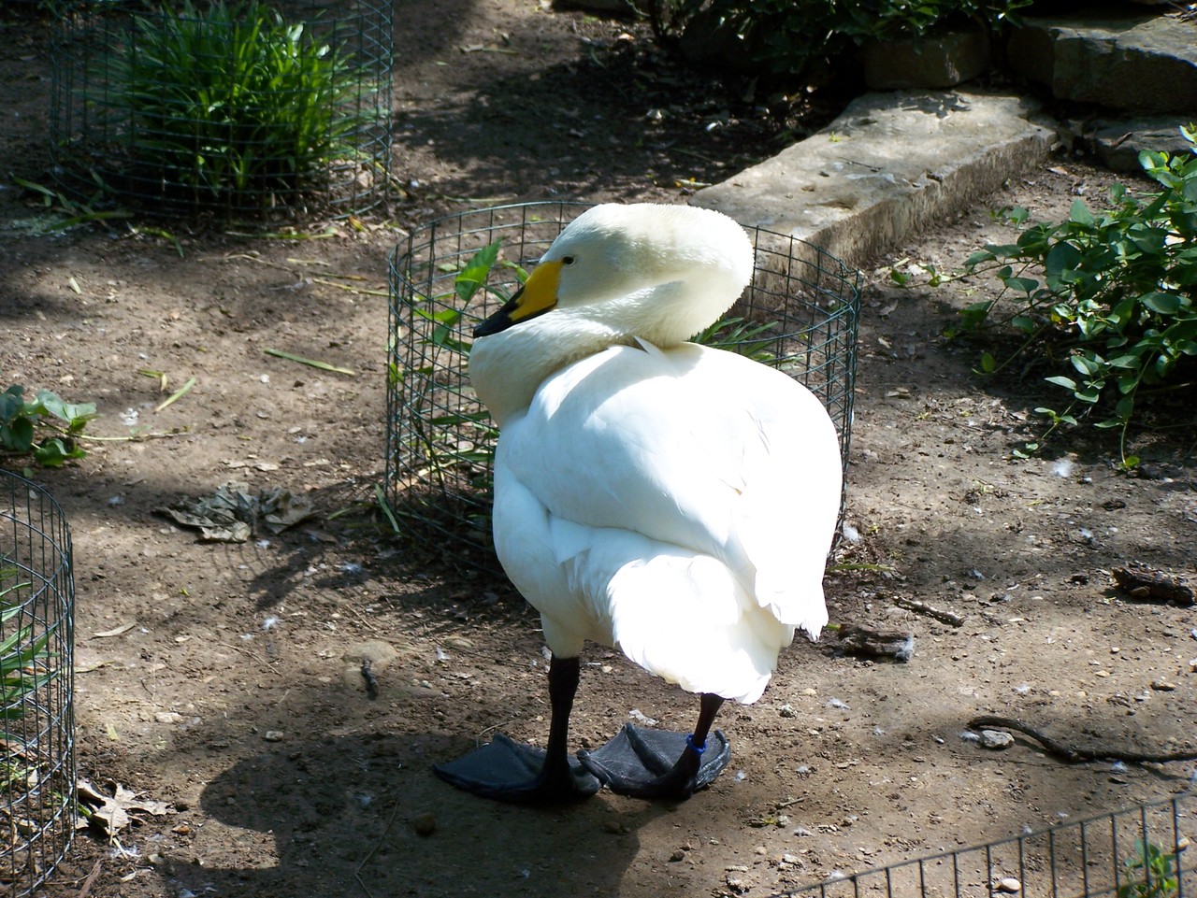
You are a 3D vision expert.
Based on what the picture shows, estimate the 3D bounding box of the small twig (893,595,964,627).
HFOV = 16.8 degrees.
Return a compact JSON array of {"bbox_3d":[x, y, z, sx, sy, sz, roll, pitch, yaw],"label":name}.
[{"bbox_3d":[0.376,0.182,4.628,0.092,0.013,0.015,18,25,36],"label":"small twig"}]

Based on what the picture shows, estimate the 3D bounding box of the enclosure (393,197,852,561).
[{"bbox_3d":[0.026,-0.062,4.768,0.550,0.310,0.550,3,20,0],"label":"enclosure"}]

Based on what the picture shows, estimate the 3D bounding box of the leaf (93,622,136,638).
[{"bbox_3d":[-0.531,0.195,4.453,0.016,0.010,0.058,20,26,39],"label":"leaf"}]

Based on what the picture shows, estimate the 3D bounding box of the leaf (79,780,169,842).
[{"bbox_3d":[-0.468,0.358,3.981,0.095,0.030,0.080,3,20,0],"label":"leaf"}]

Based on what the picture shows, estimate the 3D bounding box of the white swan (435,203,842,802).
[{"bbox_3d":[0.050,0.073,4.101,0.355,0.540,0.670,-5,21,-22],"label":"white swan"}]

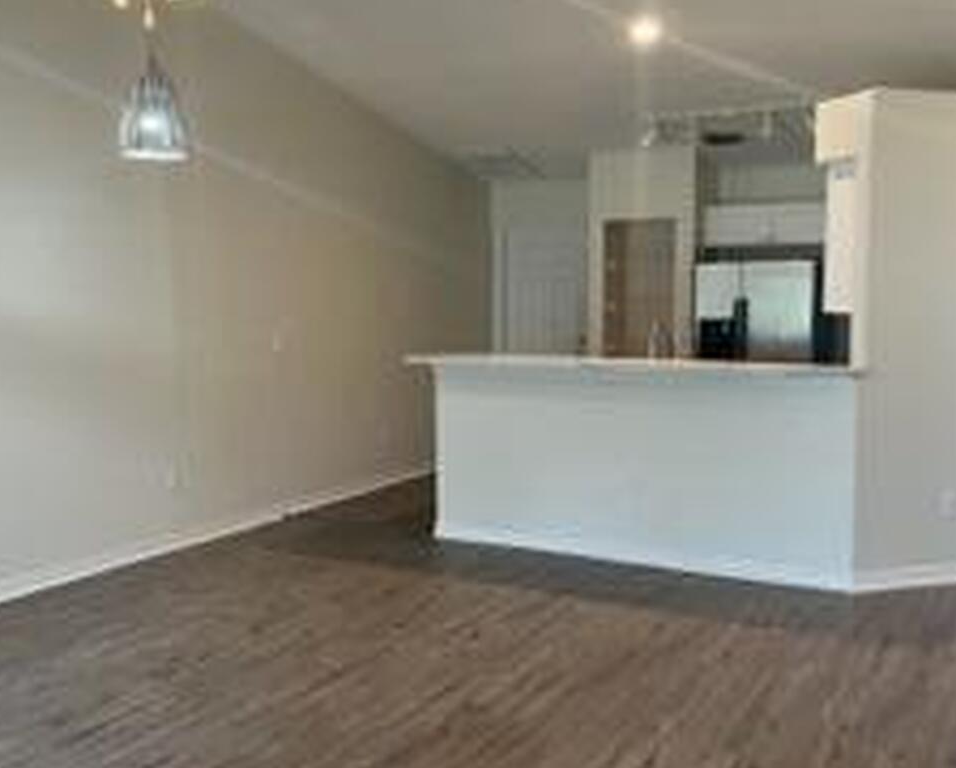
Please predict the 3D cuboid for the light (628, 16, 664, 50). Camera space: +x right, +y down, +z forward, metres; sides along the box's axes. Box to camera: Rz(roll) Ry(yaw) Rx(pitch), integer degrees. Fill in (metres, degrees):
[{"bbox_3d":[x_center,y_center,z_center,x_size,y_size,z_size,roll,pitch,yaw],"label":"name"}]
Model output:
[{"bbox_3d":[0.931,-1.937,4.250,0.180,0.050,0.180,2,6,24],"label":"light"}]

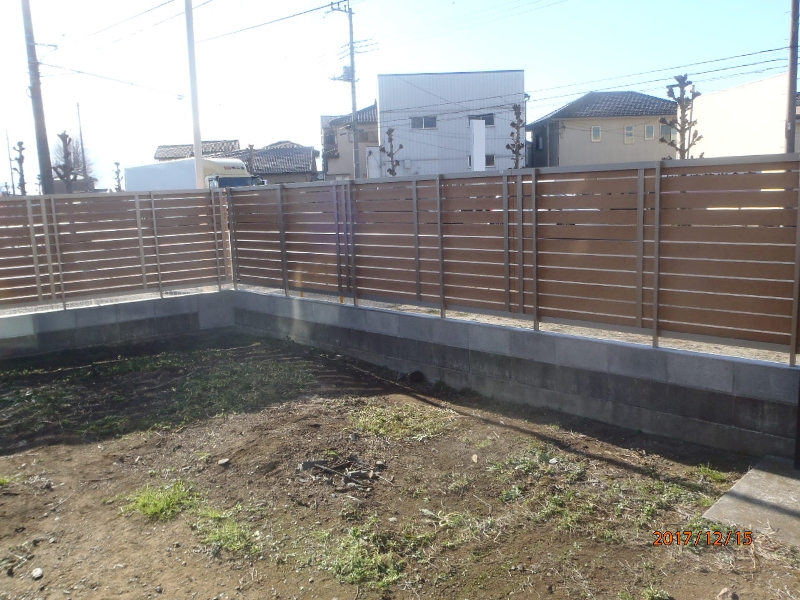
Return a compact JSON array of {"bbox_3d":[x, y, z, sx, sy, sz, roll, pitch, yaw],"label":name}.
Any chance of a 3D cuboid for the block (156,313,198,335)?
[{"bbox_3d":[-2.564,0.265,7.386,0.395,0.195,0.120,-8,11,-34],"label":"block"}]

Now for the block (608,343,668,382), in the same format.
[{"bbox_3d":[1.607,0.413,4.318,0.390,0.190,0.120,7,13,44],"label":"block"}]

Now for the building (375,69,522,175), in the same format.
[{"bbox_3d":[3.252,-10.897,45.866,9.400,8.616,7.500,-3,9,-3],"label":"building"}]

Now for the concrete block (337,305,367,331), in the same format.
[{"bbox_3d":[-0.410,0.173,6.246,0.390,0.190,0.120,7,13,44],"label":"concrete block"}]

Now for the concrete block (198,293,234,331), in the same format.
[{"bbox_3d":[-2.168,0.117,7.587,0.420,0.390,0.120,-8,11,-29],"label":"concrete block"}]

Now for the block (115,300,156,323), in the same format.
[{"bbox_3d":[-2.922,0.122,7.152,0.395,0.195,0.120,-8,11,-29],"label":"block"}]

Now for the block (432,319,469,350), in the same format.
[{"bbox_3d":[0.452,0.272,5.411,0.395,0.195,0.120,7,13,43],"label":"block"}]

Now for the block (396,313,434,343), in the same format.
[{"bbox_3d":[0.169,0.242,5.693,0.390,0.190,0.120,7,13,44],"label":"block"}]

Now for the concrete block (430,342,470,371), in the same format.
[{"bbox_3d":[0.460,0.472,5.457,0.395,0.195,0.120,7,13,43],"label":"concrete block"}]

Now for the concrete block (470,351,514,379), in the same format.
[{"bbox_3d":[0.754,0.508,5.175,0.390,0.190,0.120,7,13,44],"label":"concrete block"}]

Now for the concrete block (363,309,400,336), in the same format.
[{"bbox_3d":[-0.122,0.208,5.971,0.390,0.190,0.120,7,13,44],"label":"concrete block"}]

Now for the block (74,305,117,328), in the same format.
[{"bbox_3d":[-3.245,0.164,6.899,0.395,0.195,0.120,-8,11,-34],"label":"block"}]

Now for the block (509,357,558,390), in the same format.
[{"bbox_3d":[1.039,0.541,4.910,0.395,0.195,0.120,7,13,43],"label":"block"}]

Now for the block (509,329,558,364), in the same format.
[{"bbox_3d":[1.031,0.344,4.876,0.395,0.195,0.120,7,13,43],"label":"block"}]

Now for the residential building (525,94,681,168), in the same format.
[{"bbox_3d":[15.124,-11.113,47.139,10.800,7.772,8.000,-3,9,-3],"label":"residential building"}]

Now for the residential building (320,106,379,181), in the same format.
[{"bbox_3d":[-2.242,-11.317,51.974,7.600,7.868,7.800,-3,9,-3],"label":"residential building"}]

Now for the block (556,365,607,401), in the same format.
[{"bbox_3d":[1.327,0.576,4.627,0.390,0.190,0.120,7,13,44],"label":"block"}]

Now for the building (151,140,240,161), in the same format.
[{"bbox_3d":[-22.582,-14.042,74.104,9.600,7.555,7.800,-2,9,0],"label":"building"}]

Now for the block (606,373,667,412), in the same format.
[{"bbox_3d":[1.616,0.610,4.351,0.390,0.190,0.120,7,13,44],"label":"block"}]

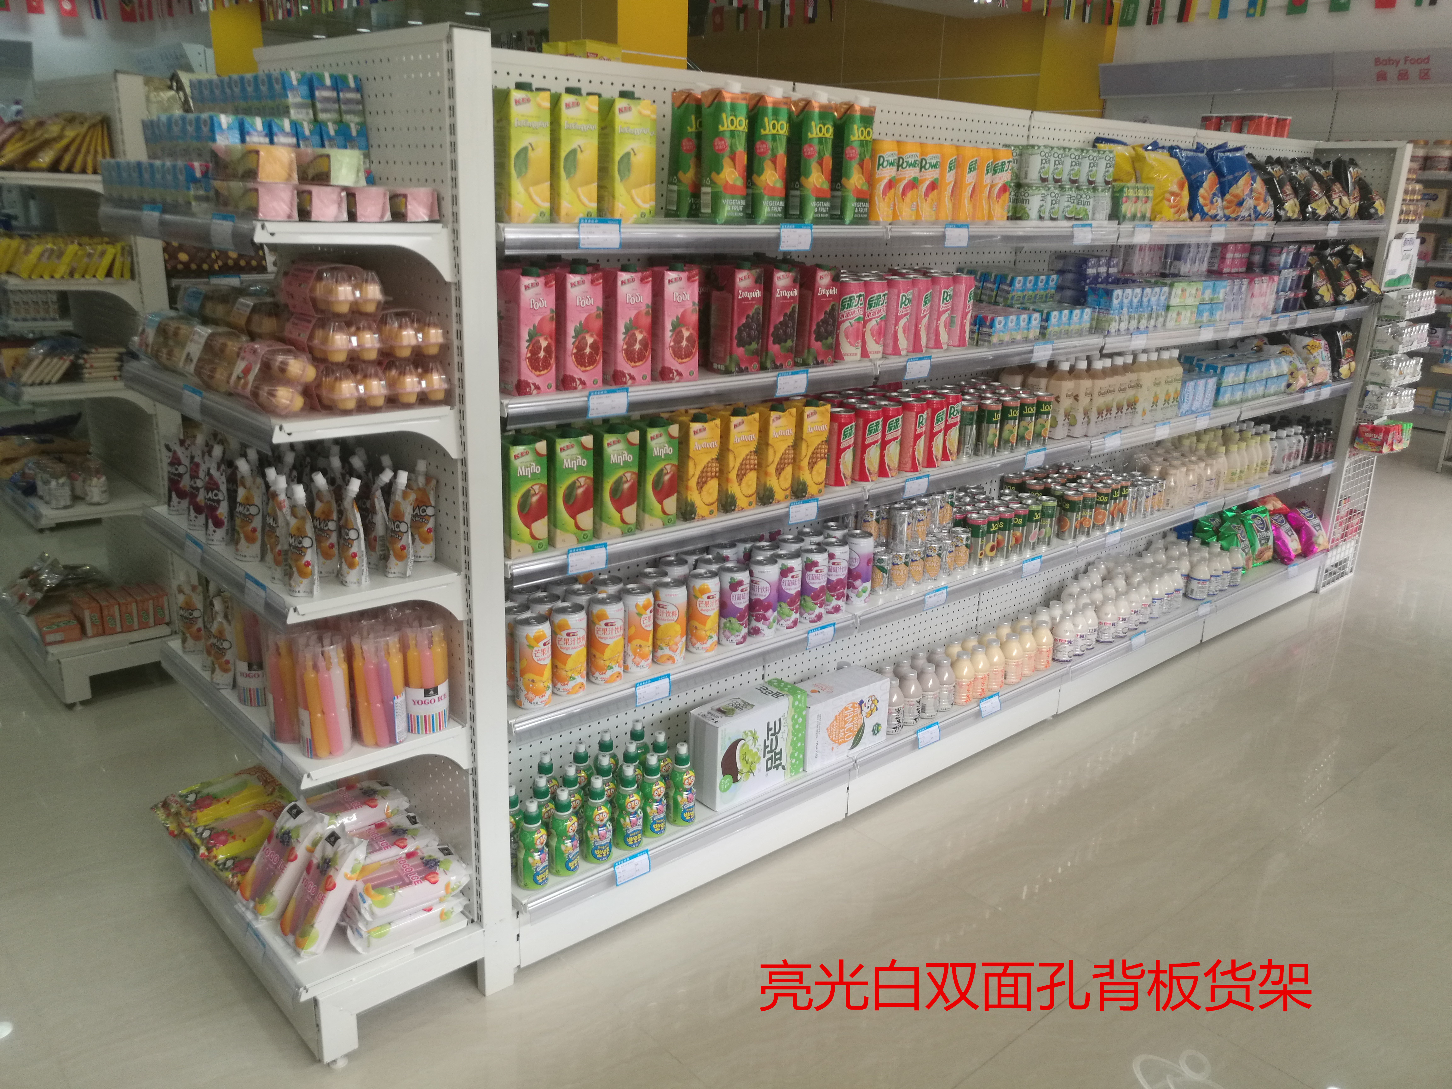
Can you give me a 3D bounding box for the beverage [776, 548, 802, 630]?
[{"bbox_3d":[0.131,0.101,2.474,0.066,0.168,0.066,2,18,-1],"label":"beverage"}]

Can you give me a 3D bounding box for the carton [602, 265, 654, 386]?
[{"bbox_3d":[-0.185,-0.397,2.035,0.074,0.210,0.069,-12,22,-38],"label":"carton"}]

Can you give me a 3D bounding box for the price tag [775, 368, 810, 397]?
[{"bbox_3d":[0.132,-0.320,2.250,0.084,0.047,0.005,-13,28,-39],"label":"price tag"}]

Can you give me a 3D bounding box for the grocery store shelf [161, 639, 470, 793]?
[{"bbox_3d":[-0.807,0.300,2.172,0.308,0.087,0.729,-13,23,-40],"label":"grocery store shelf"}]

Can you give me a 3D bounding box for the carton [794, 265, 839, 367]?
[{"bbox_3d":[0.175,-0.471,2.304,0.073,0.208,0.073,-13,23,-39],"label":"carton"}]

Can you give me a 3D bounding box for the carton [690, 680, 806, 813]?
[{"bbox_3d":[0.050,0.444,2.529,0.275,0.200,0.096,-14,24,-42],"label":"carton"}]

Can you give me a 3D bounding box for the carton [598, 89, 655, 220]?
[{"bbox_3d":[-0.183,-0.672,1.974,0.072,0.214,0.073,-12,22,-37],"label":"carton"}]

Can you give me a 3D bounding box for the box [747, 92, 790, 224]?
[{"bbox_3d":[0.066,-0.744,2.172,0.077,0.248,0.075,-13,23,-39],"label":"box"}]

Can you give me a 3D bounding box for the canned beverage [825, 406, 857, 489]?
[{"bbox_3d":[0.253,-0.214,2.509,0.064,0.168,0.064,2,17,0],"label":"canned beverage"}]

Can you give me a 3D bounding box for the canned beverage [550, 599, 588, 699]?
[{"bbox_3d":[-0.293,0.197,2.125,0.066,0.168,0.066,2,18,-1],"label":"canned beverage"}]

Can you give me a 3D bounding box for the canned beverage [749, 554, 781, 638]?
[{"bbox_3d":[0.079,0.114,2.472,0.066,0.168,0.066,2,18,-1],"label":"canned beverage"}]

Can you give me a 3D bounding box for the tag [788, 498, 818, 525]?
[{"bbox_3d":[0.164,-0.068,2.371,0.083,0.046,0.005,-13,24,-40],"label":"tag"}]

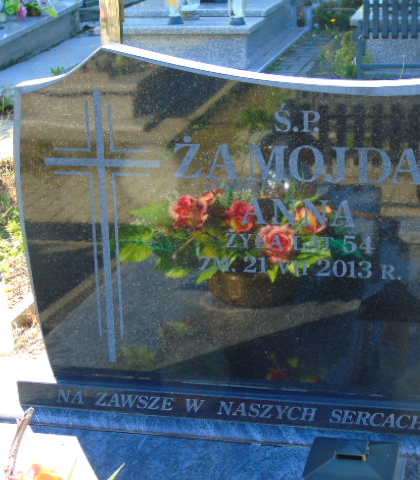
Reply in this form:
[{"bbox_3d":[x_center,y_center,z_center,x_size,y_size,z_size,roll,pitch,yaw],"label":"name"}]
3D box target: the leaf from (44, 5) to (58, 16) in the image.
[{"bbox_3d":[-1.272,-1.838,9.200,0.110,0.090,0.060,-4,18,-7],"label":"leaf"}]

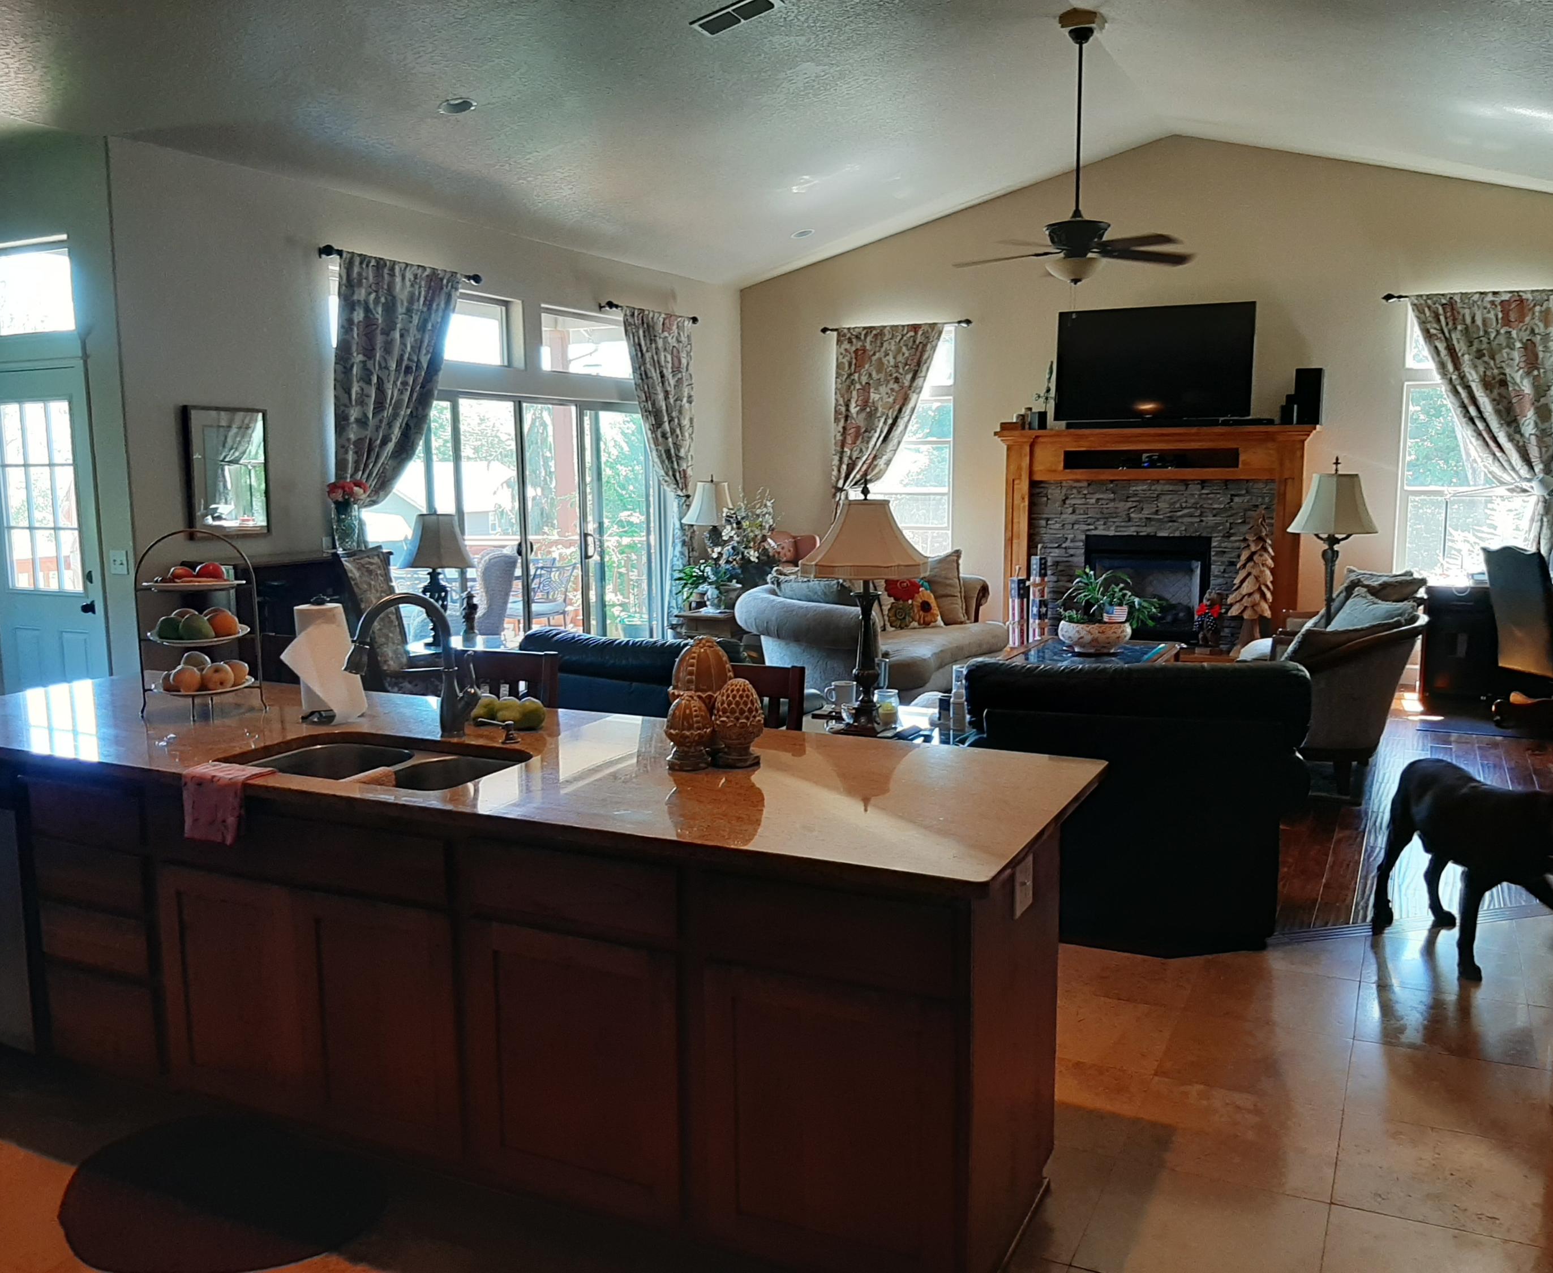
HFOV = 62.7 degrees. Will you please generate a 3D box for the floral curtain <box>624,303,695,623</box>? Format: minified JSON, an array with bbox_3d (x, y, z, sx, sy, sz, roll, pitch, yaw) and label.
[{"bbox_3d":[-0.879,-1.171,9.921,0.150,2.600,1.050,3,9,26],"label":"floral curtain"}]

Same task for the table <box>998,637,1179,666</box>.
[{"bbox_3d":[1.887,0.340,7.606,0.810,0.460,1.320,3,9,26],"label":"table"}]

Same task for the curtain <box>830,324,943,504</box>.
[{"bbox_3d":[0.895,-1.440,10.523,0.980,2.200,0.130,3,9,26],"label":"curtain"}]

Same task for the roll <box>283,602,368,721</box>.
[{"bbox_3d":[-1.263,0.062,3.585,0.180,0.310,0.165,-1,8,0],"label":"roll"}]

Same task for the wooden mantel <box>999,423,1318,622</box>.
[{"bbox_3d":[2.804,-0.637,9.559,2.270,1.796,0.400,3,8,26],"label":"wooden mantel"}]

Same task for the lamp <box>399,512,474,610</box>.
[{"bbox_3d":[-1.887,-0.312,6.970,0.420,0.740,0.420,3,9,26],"label":"lamp"}]

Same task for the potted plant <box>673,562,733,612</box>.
[{"bbox_3d":[-0.520,-0.350,9.085,0.425,0.350,0.425,0,8,0],"label":"potted plant"}]

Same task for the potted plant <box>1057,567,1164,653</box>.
[{"bbox_3d":[2.009,-0.172,7.766,0.620,0.510,0.560,3,9,26],"label":"potted plant"}]

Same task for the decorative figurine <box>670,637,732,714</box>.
[{"bbox_3d":[-0.184,0.139,3.207,0.178,0.278,0.178,0,8,0],"label":"decorative figurine"}]

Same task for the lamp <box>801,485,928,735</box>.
[{"bbox_3d":[0.328,-0.106,4.748,0.480,0.913,0.480,0,8,0],"label":"lamp"}]

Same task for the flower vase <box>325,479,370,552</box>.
[{"bbox_3d":[-2.265,-0.639,6.701,0.231,0.378,0.231,3,8,26],"label":"flower vase"}]

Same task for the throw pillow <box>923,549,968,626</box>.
[{"bbox_3d":[1.126,-0.336,8.837,0.470,0.480,0.170,-1,-7,-3],"label":"throw pillow"}]

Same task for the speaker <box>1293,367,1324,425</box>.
[{"bbox_3d":[3.717,-1.681,8.907,0.175,0.405,0.200,3,9,26],"label":"speaker"}]

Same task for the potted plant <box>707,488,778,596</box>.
[{"bbox_3d":[-0.245,-0.643,8.900,0.480,0.800,0.440,-1,8,0],"label":"potted plant"}]

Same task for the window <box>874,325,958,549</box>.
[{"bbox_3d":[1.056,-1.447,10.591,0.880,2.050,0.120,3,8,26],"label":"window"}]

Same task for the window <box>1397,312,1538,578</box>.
[{"bbox_3d":[4.754,-1.253,8.747,0.880,2.020,0.120,3,8,26],"label":"window"}]

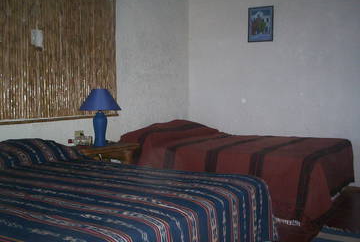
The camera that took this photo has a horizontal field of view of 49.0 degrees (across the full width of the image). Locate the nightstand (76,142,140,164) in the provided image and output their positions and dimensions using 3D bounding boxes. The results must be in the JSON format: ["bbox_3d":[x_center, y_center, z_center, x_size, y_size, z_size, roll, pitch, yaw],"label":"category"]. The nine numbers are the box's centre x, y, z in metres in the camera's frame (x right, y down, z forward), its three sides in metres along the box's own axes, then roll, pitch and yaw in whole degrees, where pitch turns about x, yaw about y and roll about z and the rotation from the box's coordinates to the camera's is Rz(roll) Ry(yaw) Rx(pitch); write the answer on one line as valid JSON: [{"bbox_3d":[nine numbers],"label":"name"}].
[{"bbox_3d":[-0.720,0.529,3.537,0.380,0.600,0.640,2,5,29],"label":"nightstand"}]

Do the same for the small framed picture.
[{"bbox_3d":[0.934,-1.111,4.550,0.285,0.395,0.025,2,5,24],"label":"small framed picture"}]

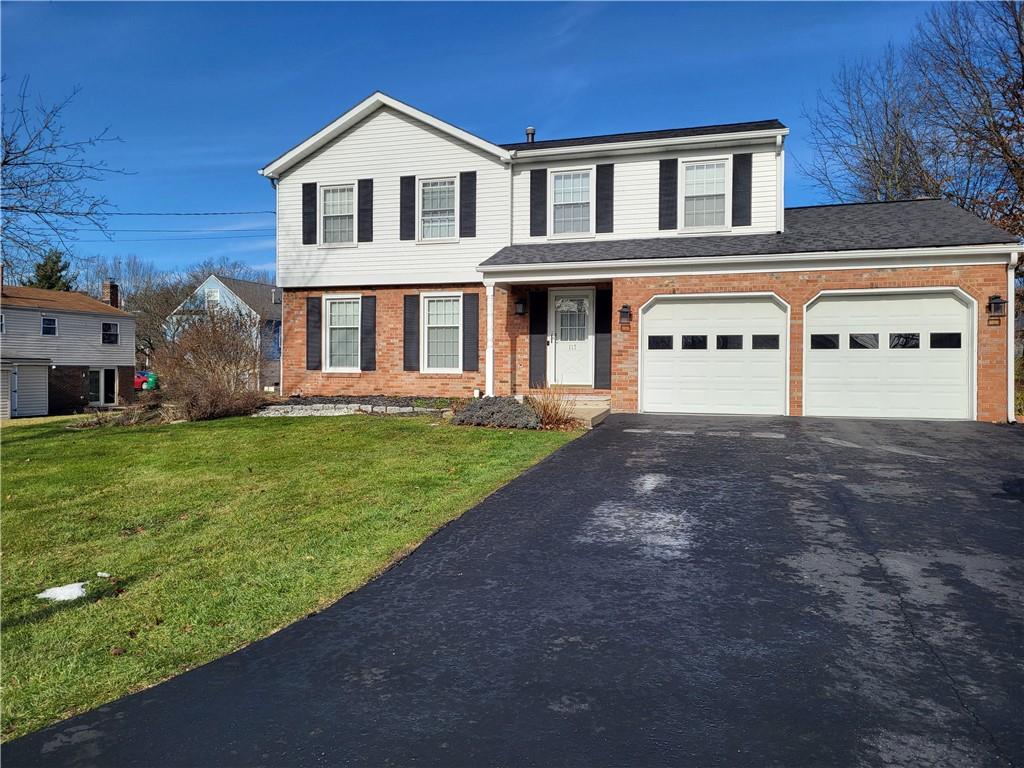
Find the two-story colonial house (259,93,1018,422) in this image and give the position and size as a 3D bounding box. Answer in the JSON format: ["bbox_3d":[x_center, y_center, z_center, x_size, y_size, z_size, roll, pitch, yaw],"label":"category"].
[{"bbox_3d":[2.433,-3.043,19.613,15.396,7.079,10.573,1,1,18],"label":"two-story colonial house"}]

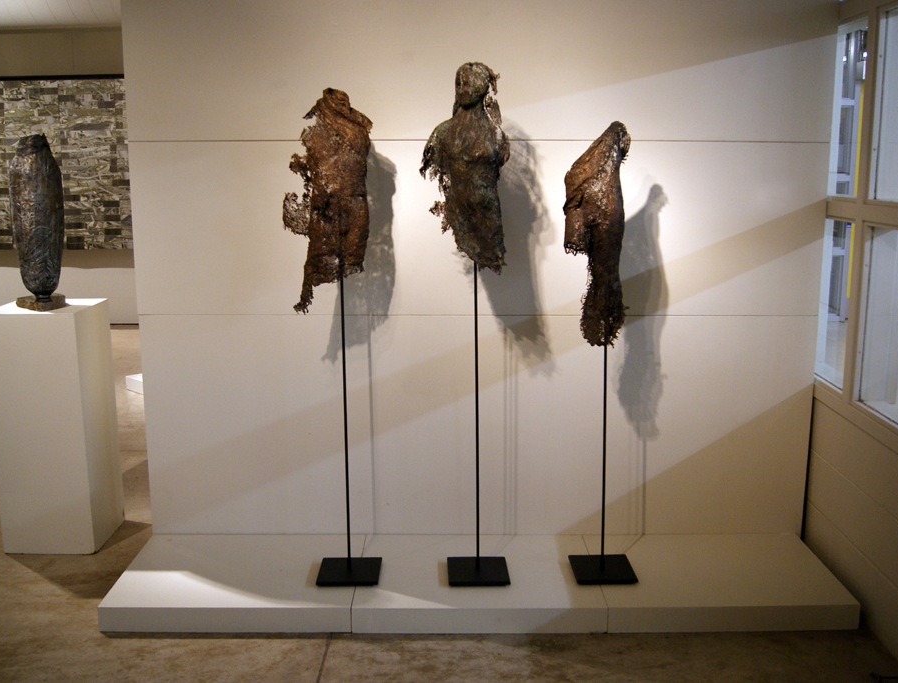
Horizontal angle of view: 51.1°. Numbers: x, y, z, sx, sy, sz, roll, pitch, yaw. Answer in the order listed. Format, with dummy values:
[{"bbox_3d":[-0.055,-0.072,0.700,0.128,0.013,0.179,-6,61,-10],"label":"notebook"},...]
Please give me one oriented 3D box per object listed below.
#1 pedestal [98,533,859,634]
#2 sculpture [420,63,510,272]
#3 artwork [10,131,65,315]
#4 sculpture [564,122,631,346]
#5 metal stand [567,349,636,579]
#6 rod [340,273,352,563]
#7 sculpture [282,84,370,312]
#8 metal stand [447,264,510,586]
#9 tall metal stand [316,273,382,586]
[{"bbox_3d":[0.098,0.848,3.343,2.475,0.088,0.588,0,11,0],"label":"pedestal"},{"bbox_3d":[0.050,-0.550,3.004,0.280,0.657,0.173,0,11,0],"label":"sculpture"},{"bbox_3d":[-1.581,-0.461,3.612,0.196,0.656,0.190,0,11,0],"label":"artwork"},{"bbox_3d":[0.483,-0.340,3.055,0.213,0.723,0.157,0,11,0],"label":"sculpture"},{"bbox_3d":[0.536,0.411,3.212,0.206,0.817,0.206,0,11,0],"label":"metal stand"},{"bbox_3d":[-0.346,0.287,3.179,0.010,1.046,0.010,0,11,0],"label":"rod"},{"bbox_3d":[-0.391,-0.446,3.025,0.275,0.710,0.165,0,11,0],"label":"sculpture"},{"bbox_3d":[0.100,0.281,3.177,0.206,1.087,0.206,0,11,0],"label":"metal stand"},{"bbox_3d":[-0.344,0.295,3.180,0.206,1.063,0.206,0,11,0],"label":"tall metal stand"}]

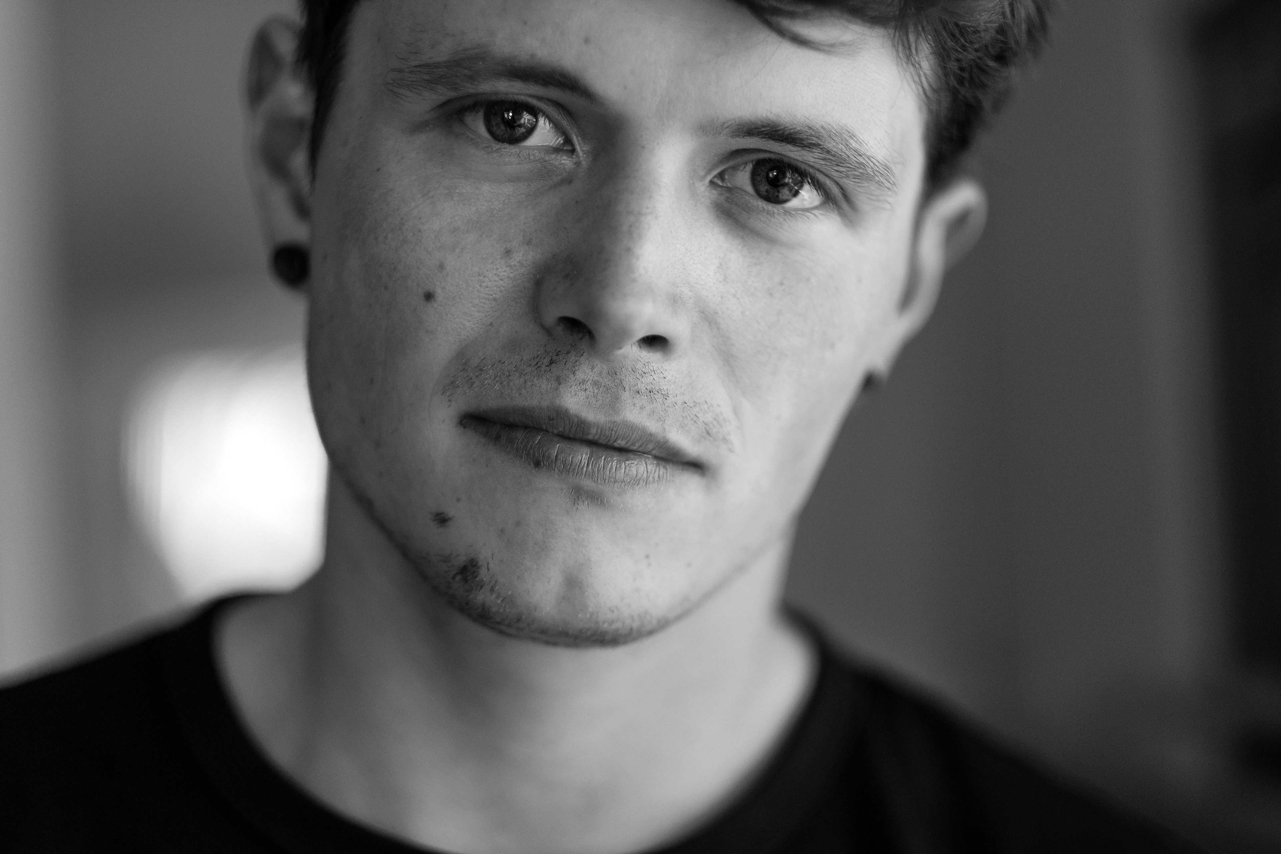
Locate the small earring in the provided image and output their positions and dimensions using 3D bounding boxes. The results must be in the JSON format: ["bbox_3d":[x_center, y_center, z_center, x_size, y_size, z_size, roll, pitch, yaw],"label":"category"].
[{"bbox_3d":[-0.089,-0.041,0.765,0.011,0.011,0.008,7,9,39],"label":"small earring"}]

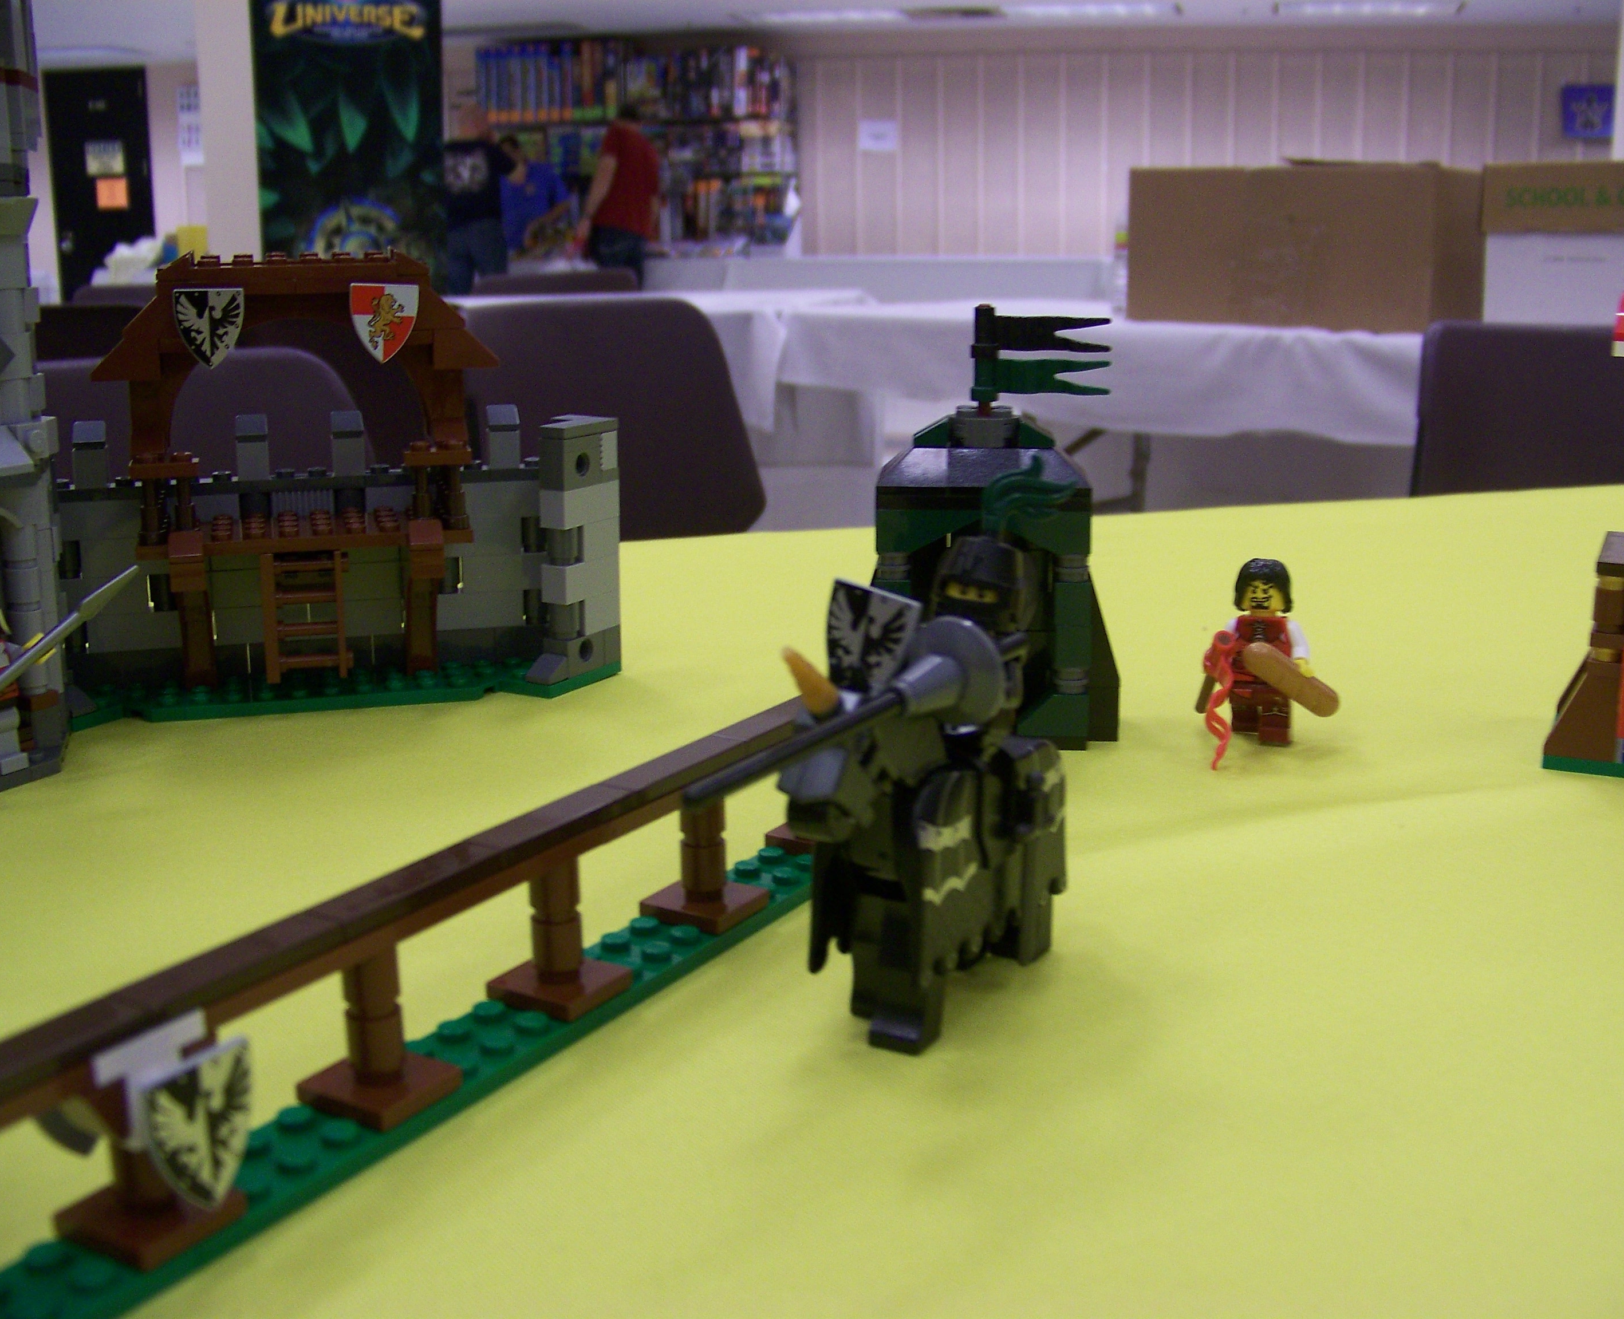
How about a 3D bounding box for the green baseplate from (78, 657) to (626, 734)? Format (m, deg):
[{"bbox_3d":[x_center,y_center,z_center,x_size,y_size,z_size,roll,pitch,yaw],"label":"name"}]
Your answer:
[{"bbox_3d":[-0.125,0.007,0.464,0.157,0.005,0.042,-4,14,-17],"label":"green baseplate"}]

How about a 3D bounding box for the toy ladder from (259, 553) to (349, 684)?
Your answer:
[{"bbox_3d":[-0.126,-0.011,0.455,0.021,0.033,0.008,-4,14,-17],"label":"toy ladder"}]

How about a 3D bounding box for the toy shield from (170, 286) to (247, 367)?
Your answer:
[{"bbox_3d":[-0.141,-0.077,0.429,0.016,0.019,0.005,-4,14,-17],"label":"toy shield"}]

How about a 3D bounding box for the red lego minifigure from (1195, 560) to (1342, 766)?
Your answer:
[{"bbox_3d":[0.107,0.000,0.428,0.032,0.043,0.024,5,15,18],"label":"red lego minifigure"}]

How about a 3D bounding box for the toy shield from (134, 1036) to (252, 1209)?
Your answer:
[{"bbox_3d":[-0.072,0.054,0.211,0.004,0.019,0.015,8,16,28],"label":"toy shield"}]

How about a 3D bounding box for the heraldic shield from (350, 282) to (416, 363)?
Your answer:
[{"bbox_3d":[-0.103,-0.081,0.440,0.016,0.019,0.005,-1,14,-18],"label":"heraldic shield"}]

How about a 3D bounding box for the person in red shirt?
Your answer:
[{"bbox_3d":[-1.184,-2.598,11.140,0.520,1.680,0.450,-9,17,-34],"label":"person in red shirt"}]

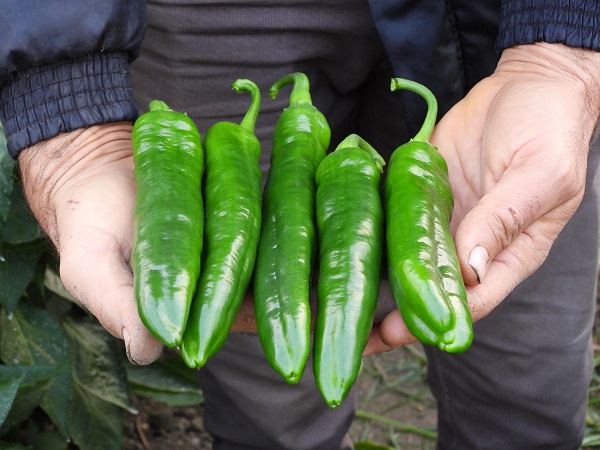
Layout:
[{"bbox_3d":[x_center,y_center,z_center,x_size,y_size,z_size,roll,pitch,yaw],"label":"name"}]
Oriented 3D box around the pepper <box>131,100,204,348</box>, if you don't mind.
[{"bbox_3d":[-0.074,-0.001,0.785,0.040,0.040,0.149,-3,66,-5],"label":"pepper"}]

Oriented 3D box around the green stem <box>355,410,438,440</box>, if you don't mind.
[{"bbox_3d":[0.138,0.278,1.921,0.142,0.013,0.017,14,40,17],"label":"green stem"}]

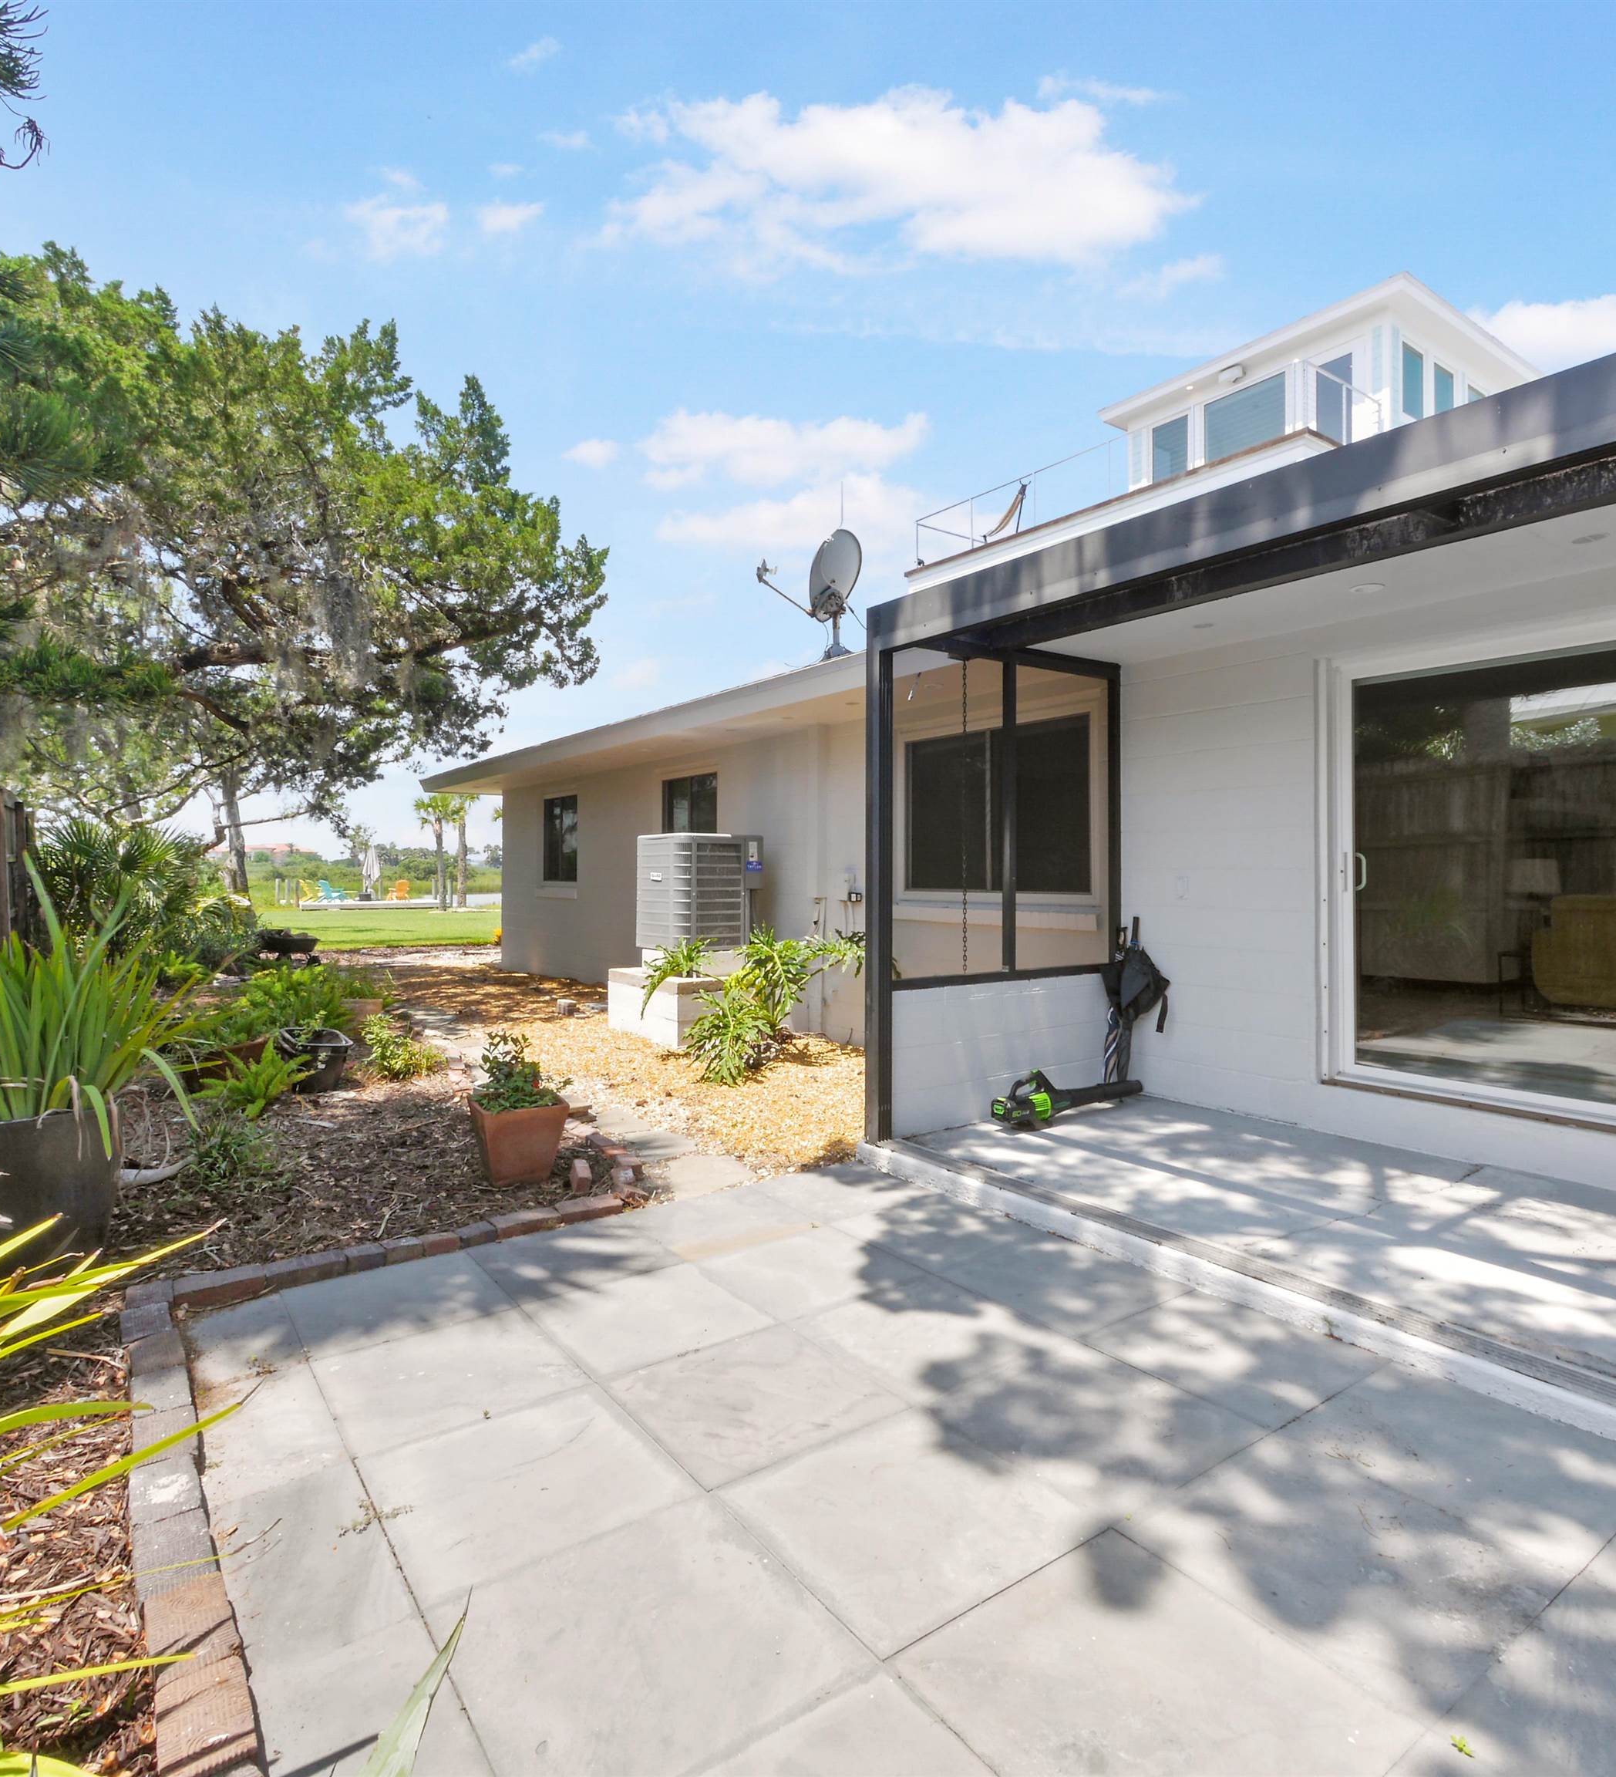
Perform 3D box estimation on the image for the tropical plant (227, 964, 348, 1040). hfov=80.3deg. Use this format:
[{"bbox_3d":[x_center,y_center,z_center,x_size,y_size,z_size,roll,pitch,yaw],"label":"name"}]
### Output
[{"bbox_3d":[-3.880,0.830,7.150,0.880,0.520,0.800,0,0,0],"label":"tropical plant"}]

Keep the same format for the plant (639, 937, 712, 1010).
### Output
[{"bbox_3d":[-1.008,0.631,7.363,0.550,0.520,0.480,0,1,0],"label":"plant"}]

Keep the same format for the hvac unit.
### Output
[{"bbox_3d":[-0.977,0.027,8.262,0.760,0.956,0.740,-1,1,-37],"label":"hvac unit"}]

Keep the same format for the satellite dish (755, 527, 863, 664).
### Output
[{"bbox_3d":[0.000,-1.960,6.350,0.750,0.870,0.580,0,1,29],"label":"satellite dish"}]

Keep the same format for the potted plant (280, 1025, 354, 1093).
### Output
[{"bbox_3d":[-3.062,1.039,5.990,0.410,0.350,0.410,-1,1,-30],"label":"potted plant"}]

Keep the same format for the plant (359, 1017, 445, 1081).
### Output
[{"bbox_3d":[-2.693,1.022,6.370,0.500,0.370,0.480,0,1,-25],"label":"plant"}]

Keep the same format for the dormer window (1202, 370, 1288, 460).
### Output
[{"bbox_3d":[7.390,-7.910,16.200,0.120,1.150,1.480,0,1,-38],"label":"dormer window"}]

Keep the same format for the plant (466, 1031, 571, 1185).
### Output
[{"bbox_3d":[-1.245,0.927,4.147,0.350,0.620,0.340,0,1,-24],"label":"plant"}]

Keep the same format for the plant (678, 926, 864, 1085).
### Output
[{"bbox_3d":[-0.240,0.760,6.350,1.100,0.950,1.200,0,1,-38],"label":"plant"}]

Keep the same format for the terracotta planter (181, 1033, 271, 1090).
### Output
[{"bbox_3d":[-3.530,1.050,5.750,0.480,0.250,0.550,0,0,0],"label":"terracotta planter"}]

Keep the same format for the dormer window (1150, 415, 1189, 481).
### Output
[{"bbox_3d":[6.540,-7.920,17.330,0.120,1.150,0.760,0,1,-38],"label":"dormer window"}]

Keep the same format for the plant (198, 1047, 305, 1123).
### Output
[{"bbox_3d":[-2.960,1.010,5.100,0.550,0.340,0.500,0,0,0],"label":"plant"}]

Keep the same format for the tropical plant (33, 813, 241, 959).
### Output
[{"bbox_3d":[-8.484,0.082,12.205,2.100,1.960,2.000,-1,1,-37],"label":"tropical plant"}]

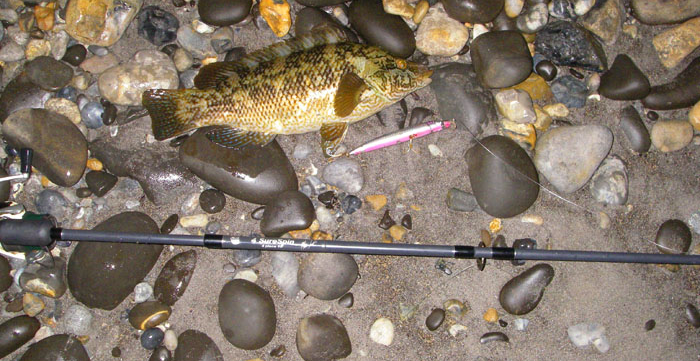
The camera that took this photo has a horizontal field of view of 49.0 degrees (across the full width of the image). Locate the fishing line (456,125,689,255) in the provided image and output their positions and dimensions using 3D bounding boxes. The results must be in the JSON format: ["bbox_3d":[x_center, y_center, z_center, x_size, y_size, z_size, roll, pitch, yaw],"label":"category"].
[{"bbox_3d":[0.242,0.014,0.863,0.290,0.030,0.018,32,76,9],"label":"fishing line"}]

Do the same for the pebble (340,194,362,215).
[{"bbox_3d":[0.003,0.028,0.908,0.022,0.017,0.024,-15,76,-4],"label":"pebble"}]

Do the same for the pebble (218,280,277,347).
[{"bbox_3d":[-0.117,0.151,0.873,0.063,0.036,0.081,-31,78,-7],"label":"pebble"}]

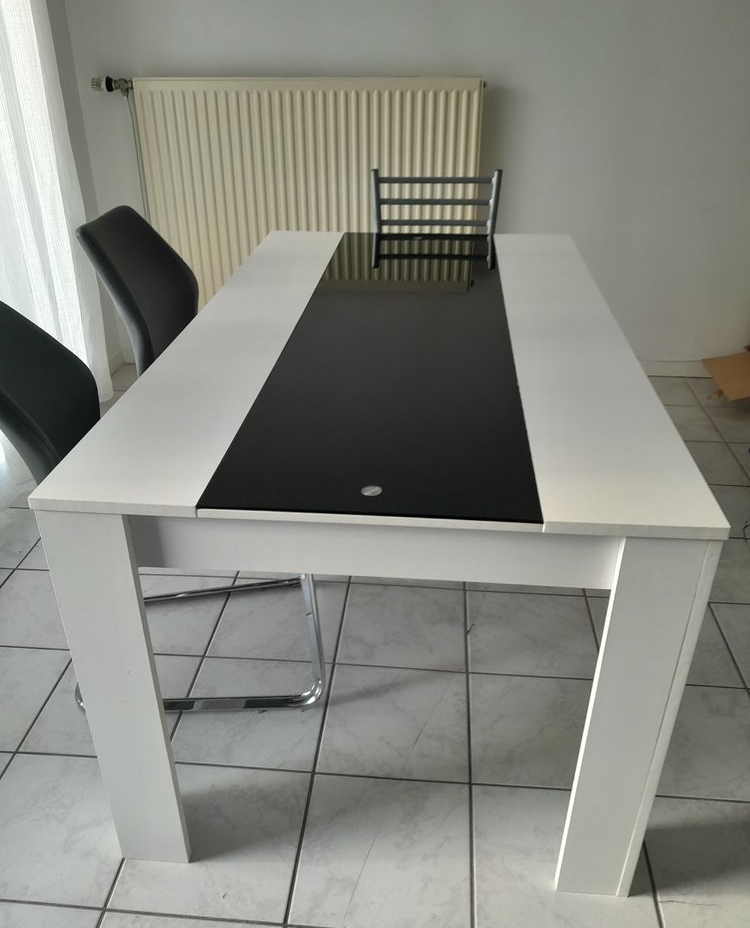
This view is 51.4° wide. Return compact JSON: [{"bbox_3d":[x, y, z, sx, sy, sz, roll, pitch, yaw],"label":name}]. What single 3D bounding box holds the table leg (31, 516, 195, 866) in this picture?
[{"bbox_3d":[-0.385,0.354,1.260,0.120,0.727,0.122,2,29,5],"label":"table leg"}]

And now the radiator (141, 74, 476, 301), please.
[{"bbox_3d":[-0.243,-1.003,3.038,1.260,0.900,0.090,2,29,4],"label":"radiator"}]

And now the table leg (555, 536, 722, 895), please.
[{"bbox_3d":[0.379,0.383,1.199,0.120,0.727,0.122,2,29,5],"label":"table leg"}]

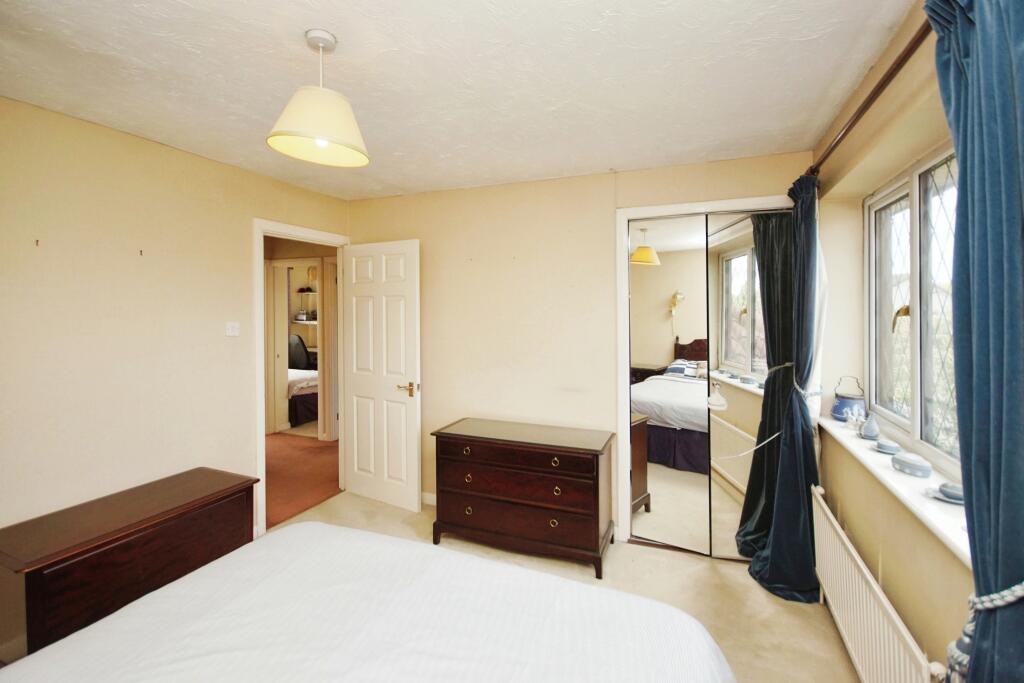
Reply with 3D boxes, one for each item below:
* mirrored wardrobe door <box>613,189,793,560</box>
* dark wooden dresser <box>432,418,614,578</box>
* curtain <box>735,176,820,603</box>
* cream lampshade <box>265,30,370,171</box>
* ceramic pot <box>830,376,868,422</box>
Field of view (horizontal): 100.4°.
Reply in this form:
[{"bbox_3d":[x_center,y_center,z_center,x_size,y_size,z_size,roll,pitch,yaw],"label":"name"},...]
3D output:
[{"bbox_3d":[1.187,0.242,2.612,1.070,2.145,0.090,0,2,22],"label":"mirrored wardrobe door"},{"bbox_3d":[0.079,0.936,2.707,1.088,0.693,0.463,0,2,22],"label":"dark wooden dresser"},{"bbox_3d":[1.466,0.240,2.323,0.330,2.185,0.300,0,2,22],"label":"curtain"},{"bbox_3d":[-0.645,-0.831,1.443,0.320,0.380,0.320,0,2,22],"label":"cream lampshade"},{"bbox_3d":[1.918,0.330,2.431,0.150,0.215,0.150,0,2,22],"label":"ceramic pot"}]

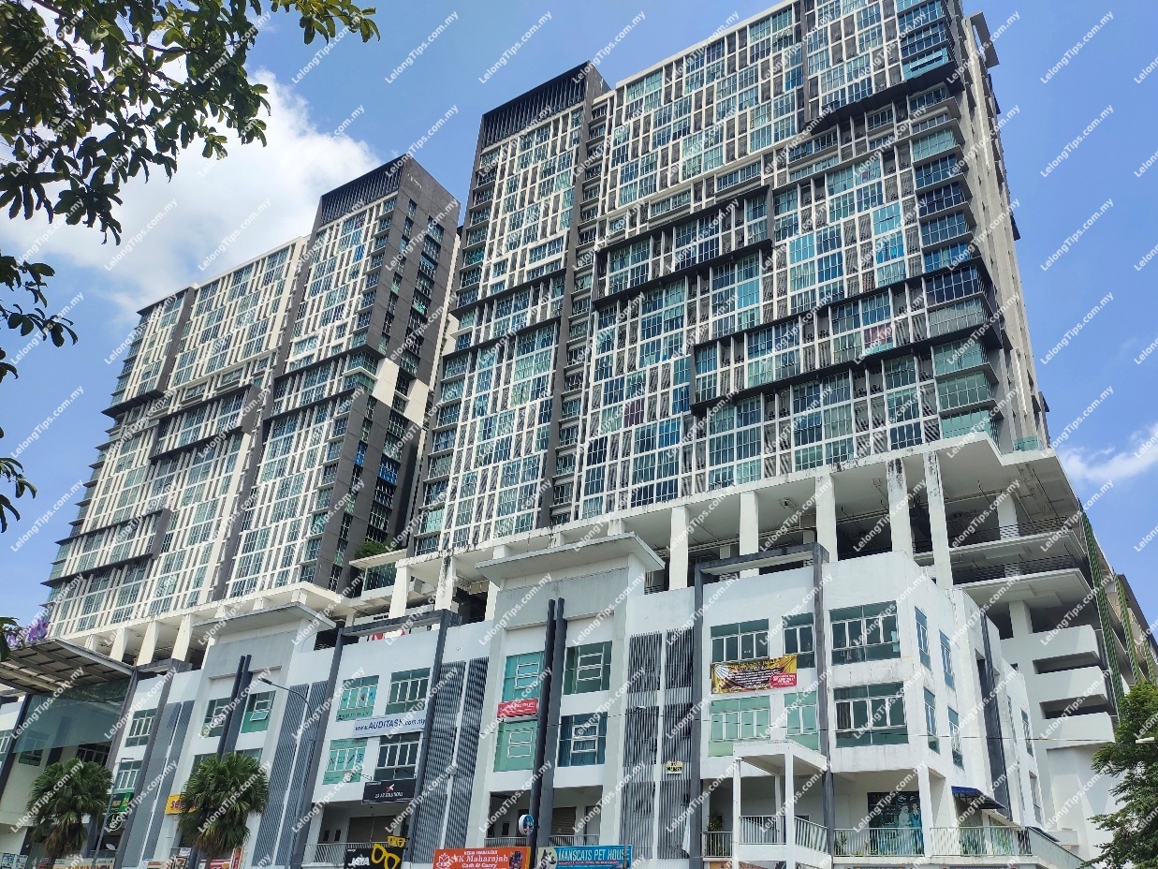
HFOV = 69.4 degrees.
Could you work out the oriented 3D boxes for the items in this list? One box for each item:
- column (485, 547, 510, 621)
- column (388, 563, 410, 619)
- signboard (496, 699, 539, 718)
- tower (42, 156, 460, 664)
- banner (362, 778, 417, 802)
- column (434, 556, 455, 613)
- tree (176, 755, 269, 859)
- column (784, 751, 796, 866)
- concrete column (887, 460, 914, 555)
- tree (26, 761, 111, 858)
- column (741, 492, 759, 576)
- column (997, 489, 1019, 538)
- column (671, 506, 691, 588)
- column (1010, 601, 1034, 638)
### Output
[{"bbox_3d":[-8.309,15.504,85.297,1.219,7.800,0.900,-14,-33,31],"label":"column"},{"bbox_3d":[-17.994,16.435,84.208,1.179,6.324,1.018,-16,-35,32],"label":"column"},{"bbox_3d":[-3.598,16.035,48.996,2.700,0.820,0.050,-14,-33,31],"label":"signboard"},{"bbox_3d":[-45.456,2.744,122.027,62.000,67.000,18.000,-16,-35,32],"label":"tower"},{"bbox_3d":[-11.469,21.236,49.948,4.180,1.201,0.161,-16,-35,32],"label":"banner"},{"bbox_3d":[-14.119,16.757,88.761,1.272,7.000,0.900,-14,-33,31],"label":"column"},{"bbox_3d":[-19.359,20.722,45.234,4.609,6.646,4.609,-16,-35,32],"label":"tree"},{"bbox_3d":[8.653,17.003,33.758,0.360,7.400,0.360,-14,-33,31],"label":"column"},{"bbox_3d":[24.870,5.977,64.665,1.293,8.000,0.950,-14,-33,31],"label":"concrete column"},{"bbox_3d":[-27.677,22.402,45.114,3.800,8.600,3.800,-14,-33,31],"label":"tree"},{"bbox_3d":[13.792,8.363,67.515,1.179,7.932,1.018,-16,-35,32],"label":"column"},{"bbox_3d":[35.104,7.040,68.291,1.272,4.000,1.100,-14,-33,31],"label":"column"},{"bbox_3d":[9.039,10.646,74.997,1.272,8.000,0.900,-14,-33,31],"label":"column"},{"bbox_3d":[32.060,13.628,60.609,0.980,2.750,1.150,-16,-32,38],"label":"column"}]

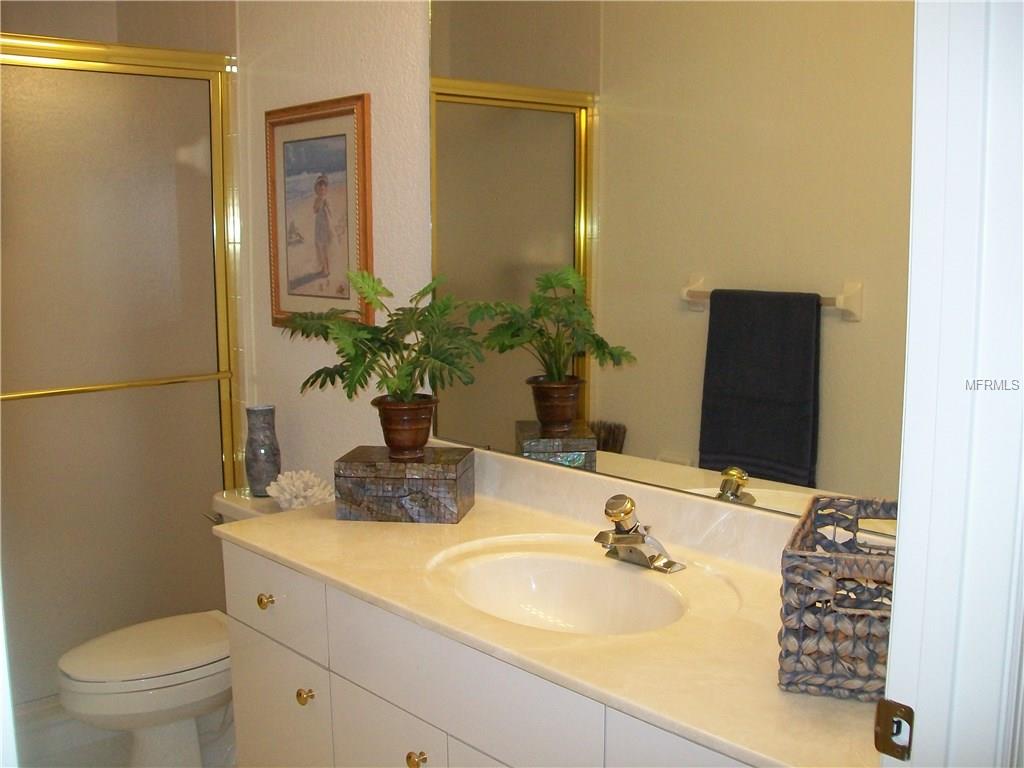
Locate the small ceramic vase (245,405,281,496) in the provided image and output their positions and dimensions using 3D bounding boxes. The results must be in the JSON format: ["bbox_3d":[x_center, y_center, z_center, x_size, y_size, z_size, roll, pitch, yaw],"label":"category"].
[{"bbox_3d":[-0.674,0.180,2.857,0.096,0.239,0.096,0,8,5],"label":"small ceramic vase"}]

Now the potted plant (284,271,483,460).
[{"bbox_3d":[-0.257,-0.039,2.188,0.394,0.380,0.370,0,8,5],"label":"potted plant"}]

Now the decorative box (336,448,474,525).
[{"bbox_3d":[-0.220,0.208,2.218,0.252,0.120,0.162,1,8,9],"label":"decorative box"}]

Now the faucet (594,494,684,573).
[{"bbox_3d":[0.208,0.254,1.847,0.149,0.126,0.150,-7,11,-42],"label":"faucet"}]

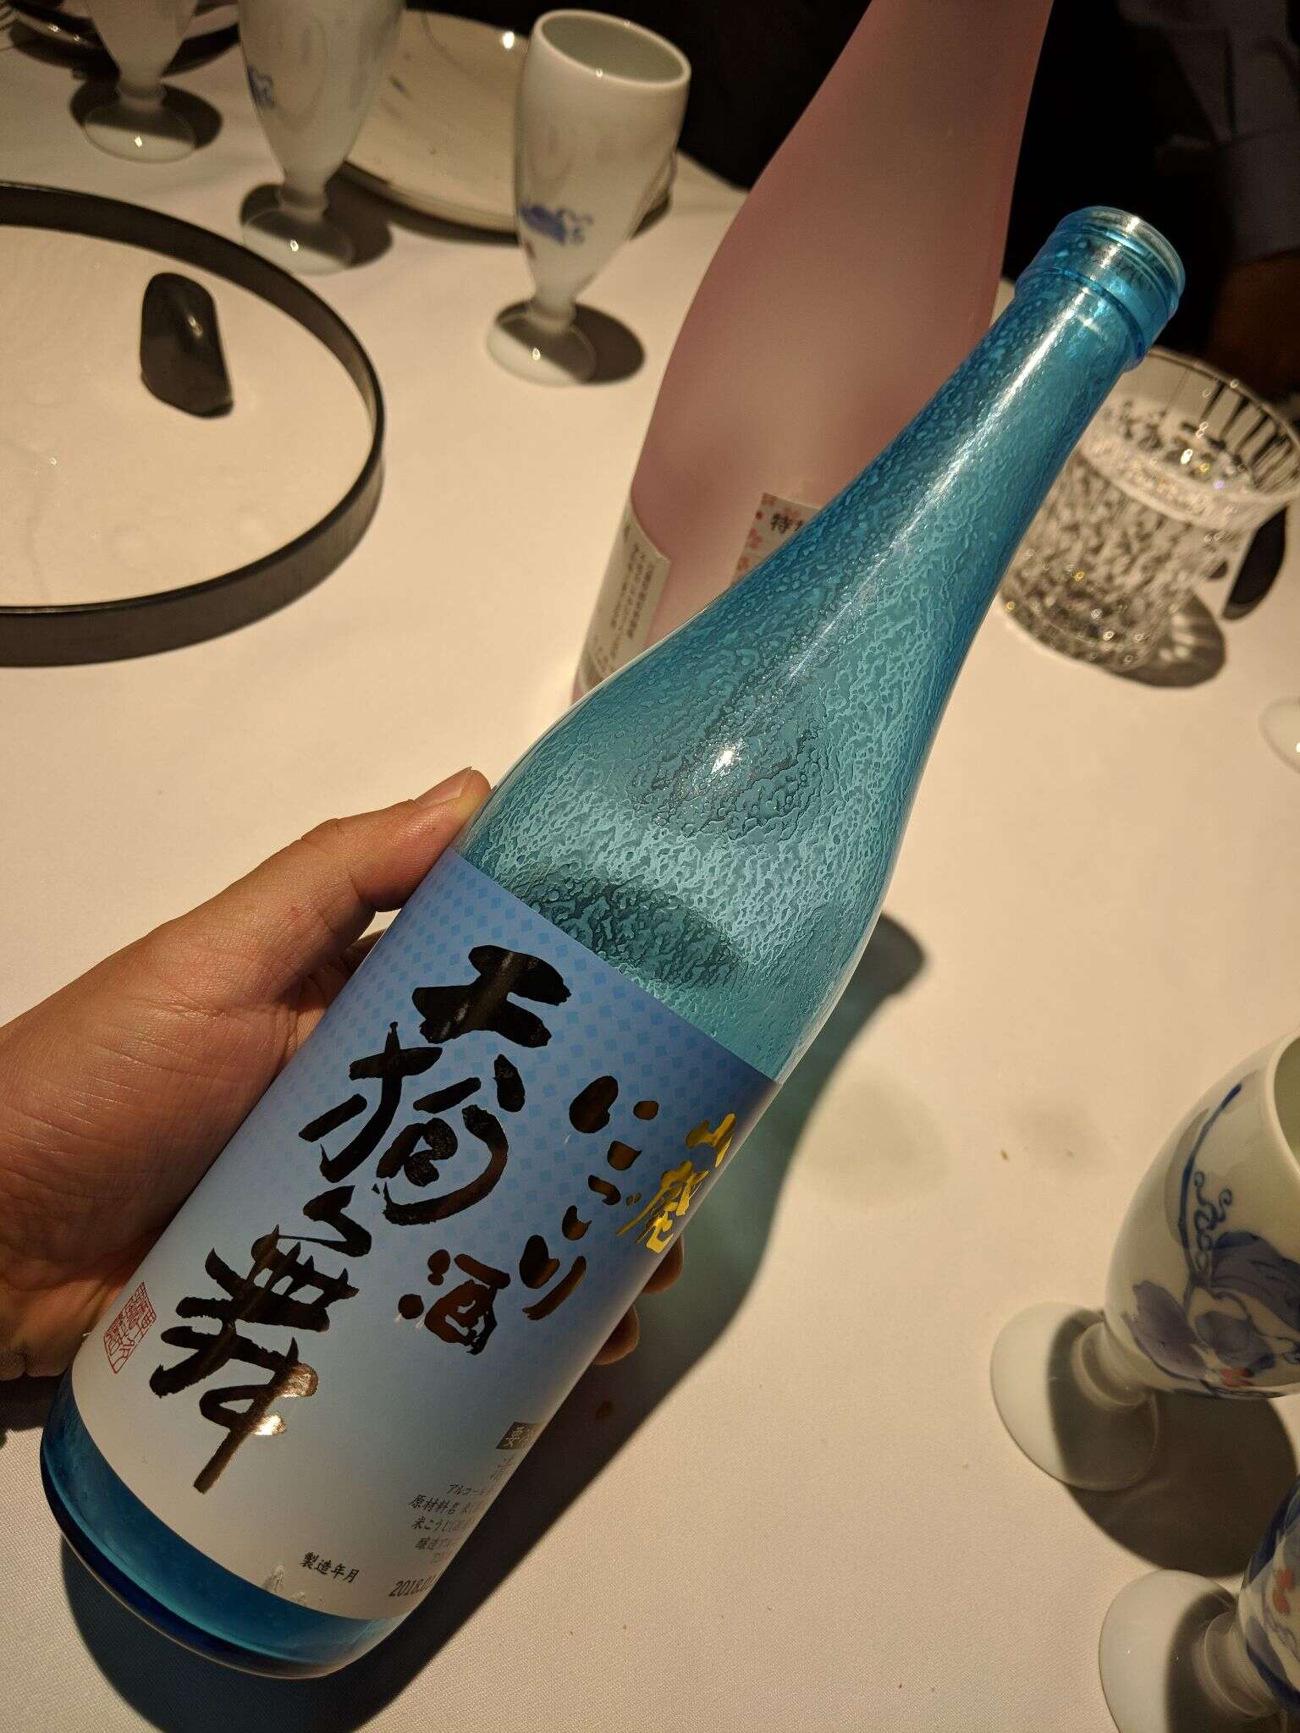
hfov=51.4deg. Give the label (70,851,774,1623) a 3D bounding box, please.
[{"bbox_3d":[-0.037,0.063,0.240,0.077,0.053,0.110,36,84,-5],"label":"label"}]

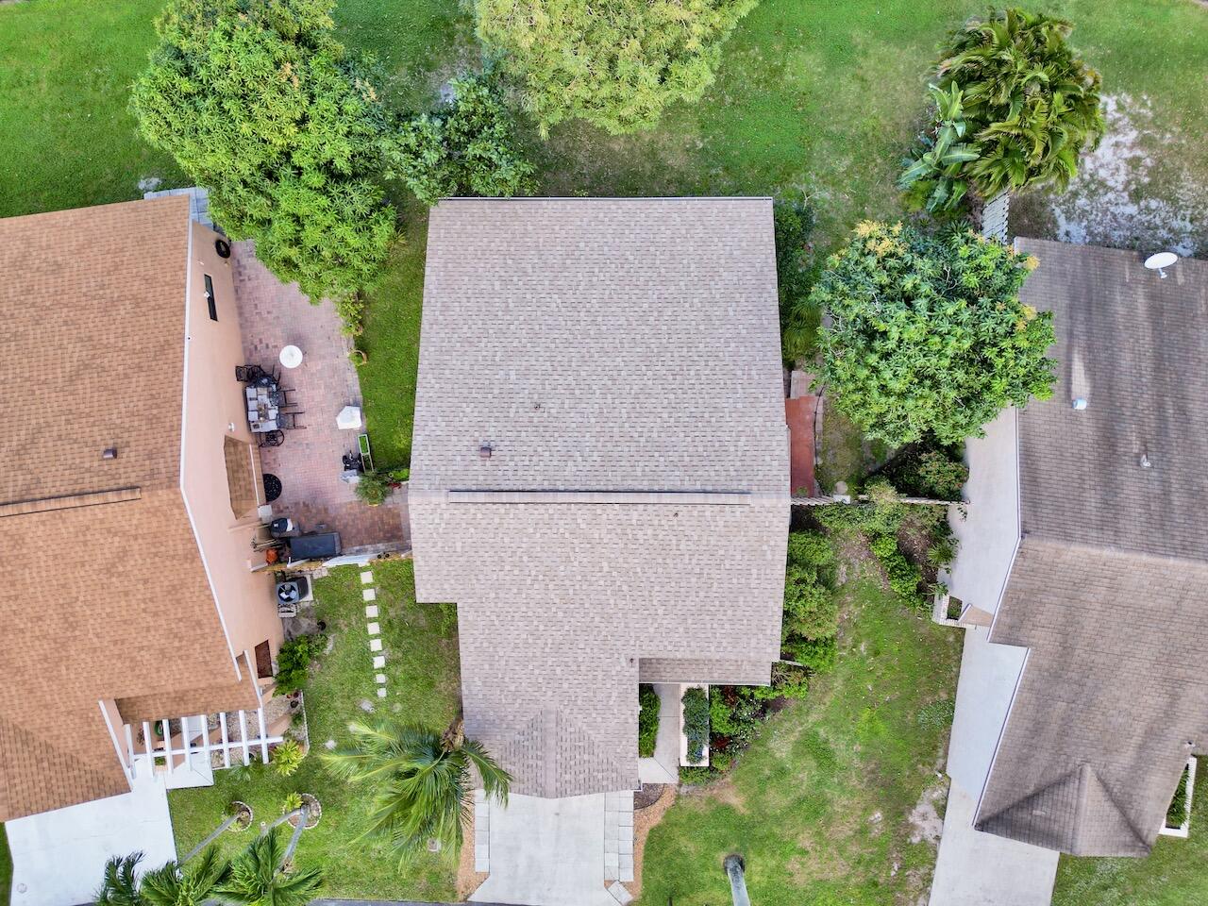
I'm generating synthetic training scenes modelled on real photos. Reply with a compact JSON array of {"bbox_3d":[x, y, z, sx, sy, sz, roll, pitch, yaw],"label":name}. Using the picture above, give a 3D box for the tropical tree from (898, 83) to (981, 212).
[{"bbox_3d":[10.801,-9.809,27.401,2.290,3.200,3.970,0,90,1],"label":"tropical tree"}]

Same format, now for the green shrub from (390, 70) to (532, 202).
[{"bbox_3d":[-4.439,-9.849,26.914,4.550,4.600,3.840,0,90,1],"label":"green shrub"}]

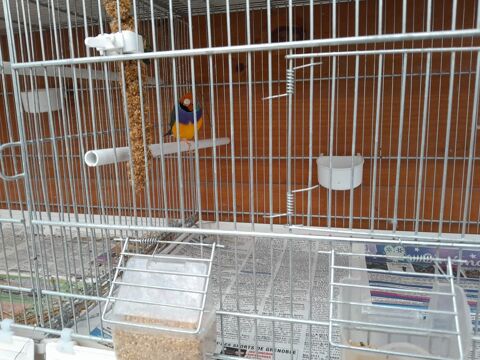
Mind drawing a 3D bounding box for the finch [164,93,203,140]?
[{"bbox_3d":[-0.079,-0.081,0.473,0.040,0.063,0.085,-6,9,-28],"label":"finch"}]

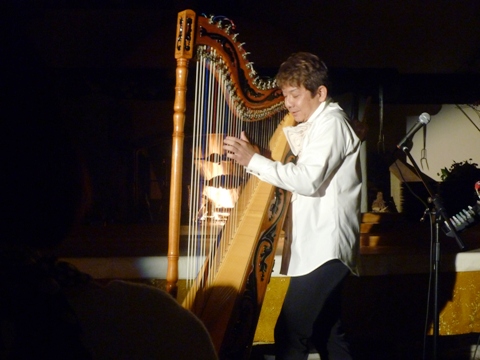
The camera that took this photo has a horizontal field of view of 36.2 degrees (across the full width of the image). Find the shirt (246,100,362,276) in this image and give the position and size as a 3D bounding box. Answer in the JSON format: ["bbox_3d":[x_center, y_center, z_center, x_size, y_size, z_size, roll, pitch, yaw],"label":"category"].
[{"bbox_3d":[0.262,0.035,3.020,0.460,0.720,0.500,-1,2,-20],"label":"shirt"}]

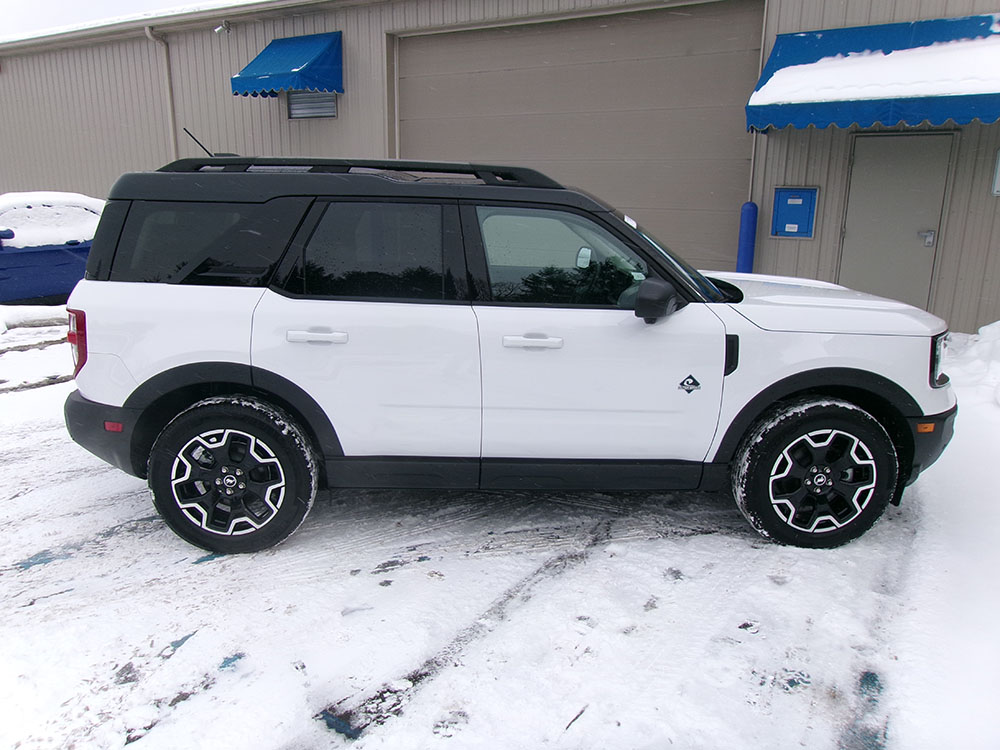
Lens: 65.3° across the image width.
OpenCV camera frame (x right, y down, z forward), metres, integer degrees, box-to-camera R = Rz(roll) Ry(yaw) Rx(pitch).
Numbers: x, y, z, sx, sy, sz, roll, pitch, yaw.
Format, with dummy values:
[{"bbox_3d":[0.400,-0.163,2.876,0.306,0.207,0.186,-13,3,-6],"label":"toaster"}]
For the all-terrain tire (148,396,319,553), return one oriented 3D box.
[{"bbox_3d":[-1.201,0.452,3.547,0.727,0.725,0.225,0,15,-2],"label":"all-terrain tire"}]

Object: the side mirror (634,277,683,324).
[{"bbox_3d":[0.643,-0.327,3.306,0.175,0.190,0.250,0,15,-2],"label":"side mirror"}]

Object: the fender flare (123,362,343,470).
[{"bbox_3d":[-1.157,0.156,3.394,0.945,0.450,0.115,0,15,-2],"label":"fender flare"}]

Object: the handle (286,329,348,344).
[{"bbox_3d":[-0.774,-0.162,3.318,0.260,0.056,0.050,0,15,-2],"label":"handle"}]

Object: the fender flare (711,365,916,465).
[{"bbox_3d":[1.433,0.176,3.498,0.955,0.450,0.120,0,15,-2],"label":"fender flare"}]

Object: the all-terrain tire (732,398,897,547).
[{"bbox_3d":[1.467,0.458,3.646,0.727,0.725,0.225,0,15,-2],"label":"all-terrain tire"}]

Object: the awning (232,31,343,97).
[{"bbox_3d":[-3.336,-4.868,12.172,1.530,0.920,0.920,9,17,31],"label":"awning"}]

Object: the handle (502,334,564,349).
[{"bbox_3d":[0.141,-0.143,3.356,0.260,0.056,0.050,0,15,-2],"label":"handle"}]

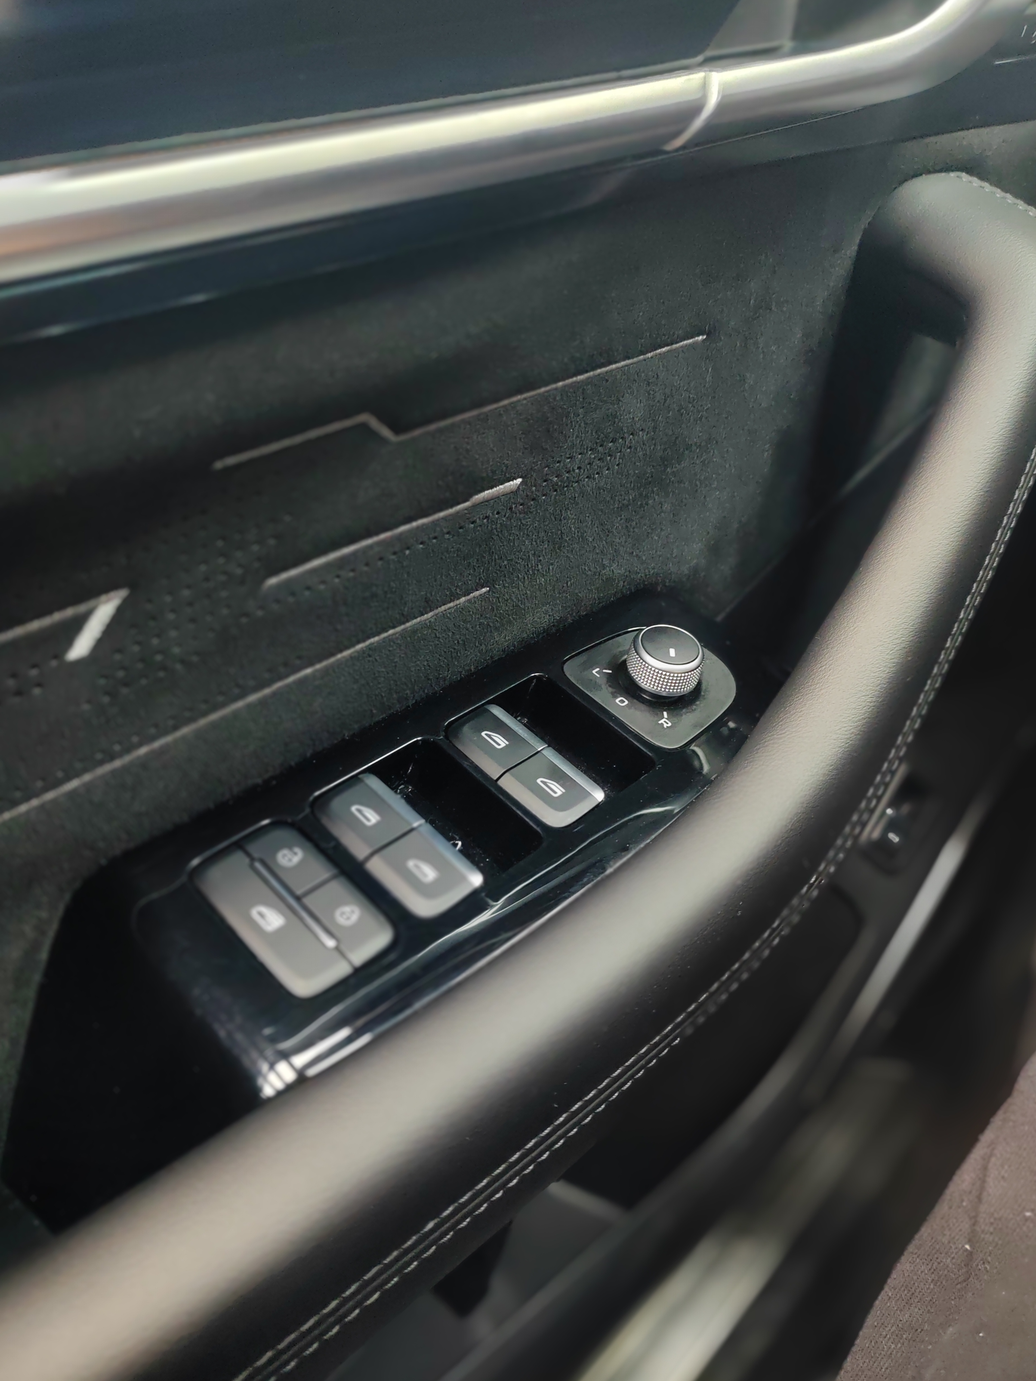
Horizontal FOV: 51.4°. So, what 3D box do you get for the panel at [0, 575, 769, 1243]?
[{"bbox_3d":[-0.022,0.065,0.320,0.258,0.088,0.099,-31,49,-30],"label":"panel"}]

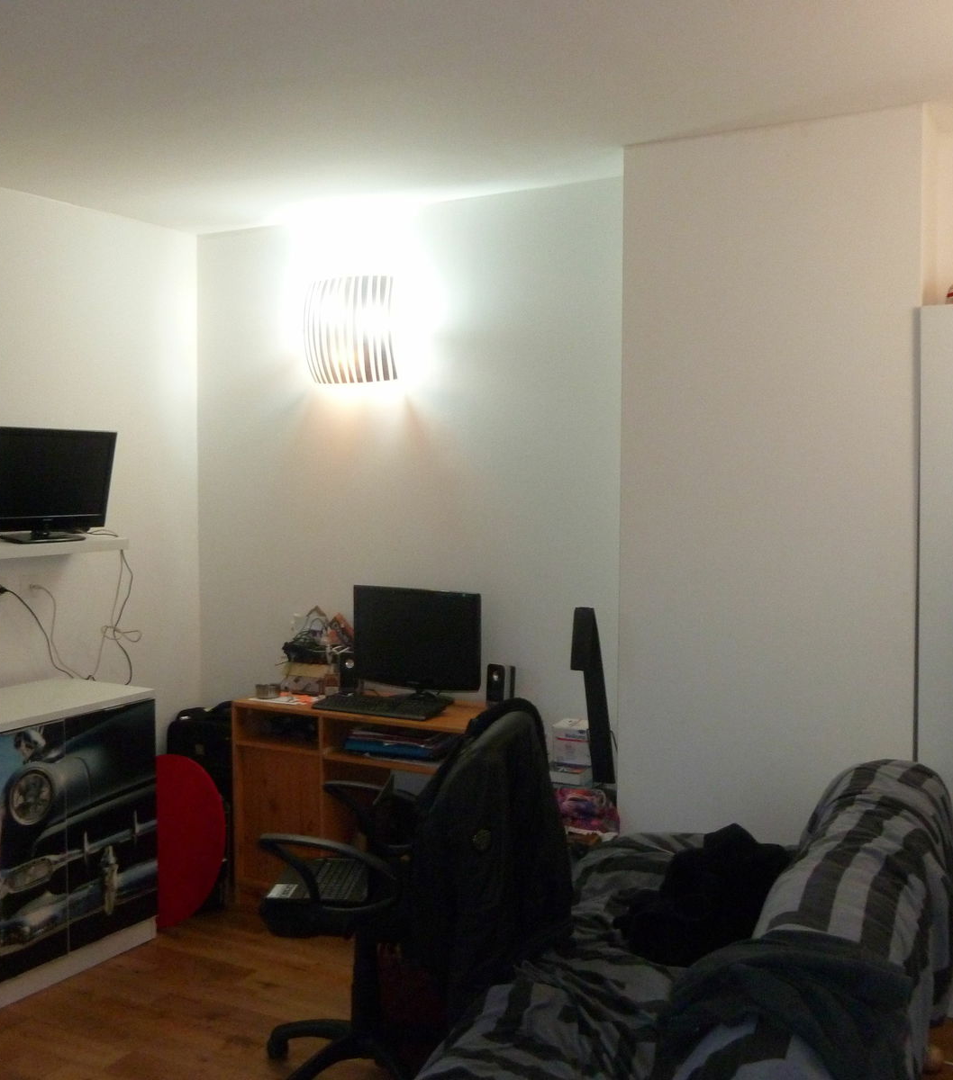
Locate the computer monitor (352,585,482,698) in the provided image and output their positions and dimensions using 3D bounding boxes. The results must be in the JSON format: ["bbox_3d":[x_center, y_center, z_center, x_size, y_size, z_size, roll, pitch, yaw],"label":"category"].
[{"bbox_3d":[-0.202,0.367,4.075,0.535,0.396,0.198,2,3,34],"label":"computer monitor"}]

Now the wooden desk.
[{"bbox_3d":[-0.306,0.933,4.032,0.990,0.731,0.470,2,3,31],"label":"wooden desk"}]

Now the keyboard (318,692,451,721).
[{"bbox_3d":[-0.321,0.555,3.924,0.446,0.030,0.178,2,3,31],"label":"keyboard"}]

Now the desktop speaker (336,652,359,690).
[{"bbox_3d":[-0.442,0.485,4.272,0.069,0.143,0.084,2,3,31],"label":"desktop speaker"}]

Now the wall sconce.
[{"bbox_3d":[-0.448,-0.765,4.239,0.351,0.366,0.129,2,3,31],"label":"wall sconce"}]

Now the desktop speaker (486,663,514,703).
[{"bbox_3d":[0.090,0.495,4.027,0.069,0.143,0.084,2,3,31],"label":"desktop speaker"}]

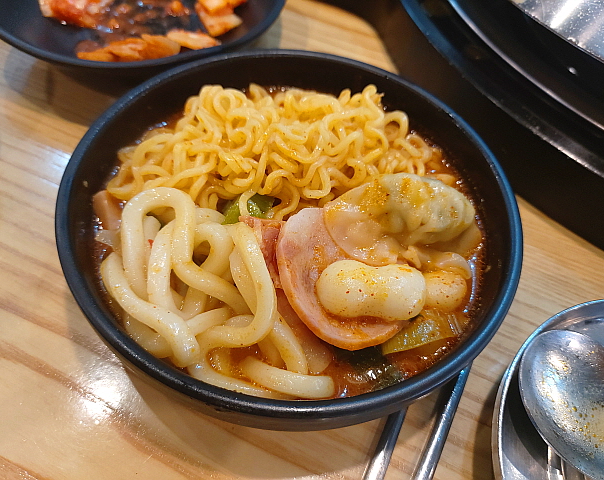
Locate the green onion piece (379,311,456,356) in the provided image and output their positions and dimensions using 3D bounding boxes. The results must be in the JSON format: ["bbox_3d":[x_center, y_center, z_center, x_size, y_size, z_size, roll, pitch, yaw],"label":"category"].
[{"bbox_3d":[0.038,0.029,0.158,0.027,0.008,0.013,-11,58,-11],"label":"green onion piece"}]

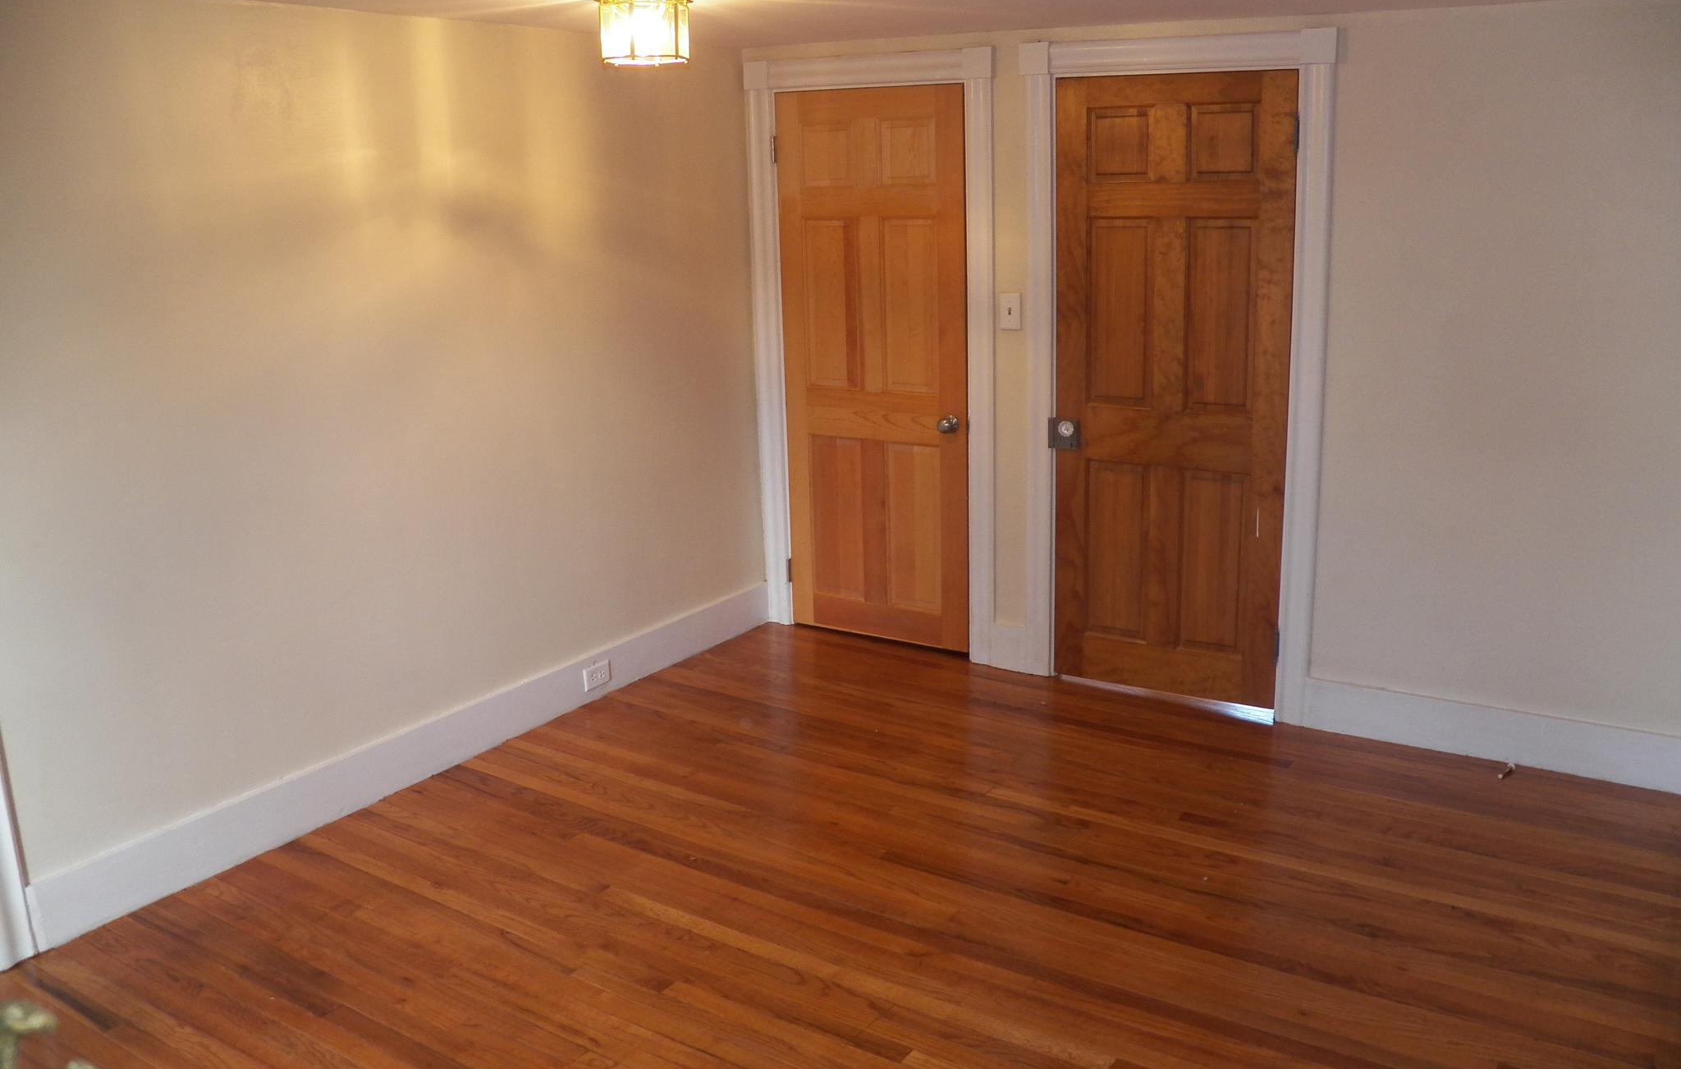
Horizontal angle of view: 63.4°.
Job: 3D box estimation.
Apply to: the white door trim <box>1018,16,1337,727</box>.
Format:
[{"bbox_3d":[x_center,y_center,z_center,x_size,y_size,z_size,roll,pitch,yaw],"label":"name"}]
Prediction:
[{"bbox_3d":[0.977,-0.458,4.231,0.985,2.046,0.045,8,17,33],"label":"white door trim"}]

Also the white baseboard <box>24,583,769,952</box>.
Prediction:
[{"bbox_3d":[-1.082,0.575,4.227,0.025,0.170,2.755,8,17,33],"label":"white baseboard"}]

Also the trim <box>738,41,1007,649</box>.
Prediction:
[{"bbox_3d":[0.098,-0.587,4.810,0.987,2.062,0.045,8,17,33],"label":"trim"}]

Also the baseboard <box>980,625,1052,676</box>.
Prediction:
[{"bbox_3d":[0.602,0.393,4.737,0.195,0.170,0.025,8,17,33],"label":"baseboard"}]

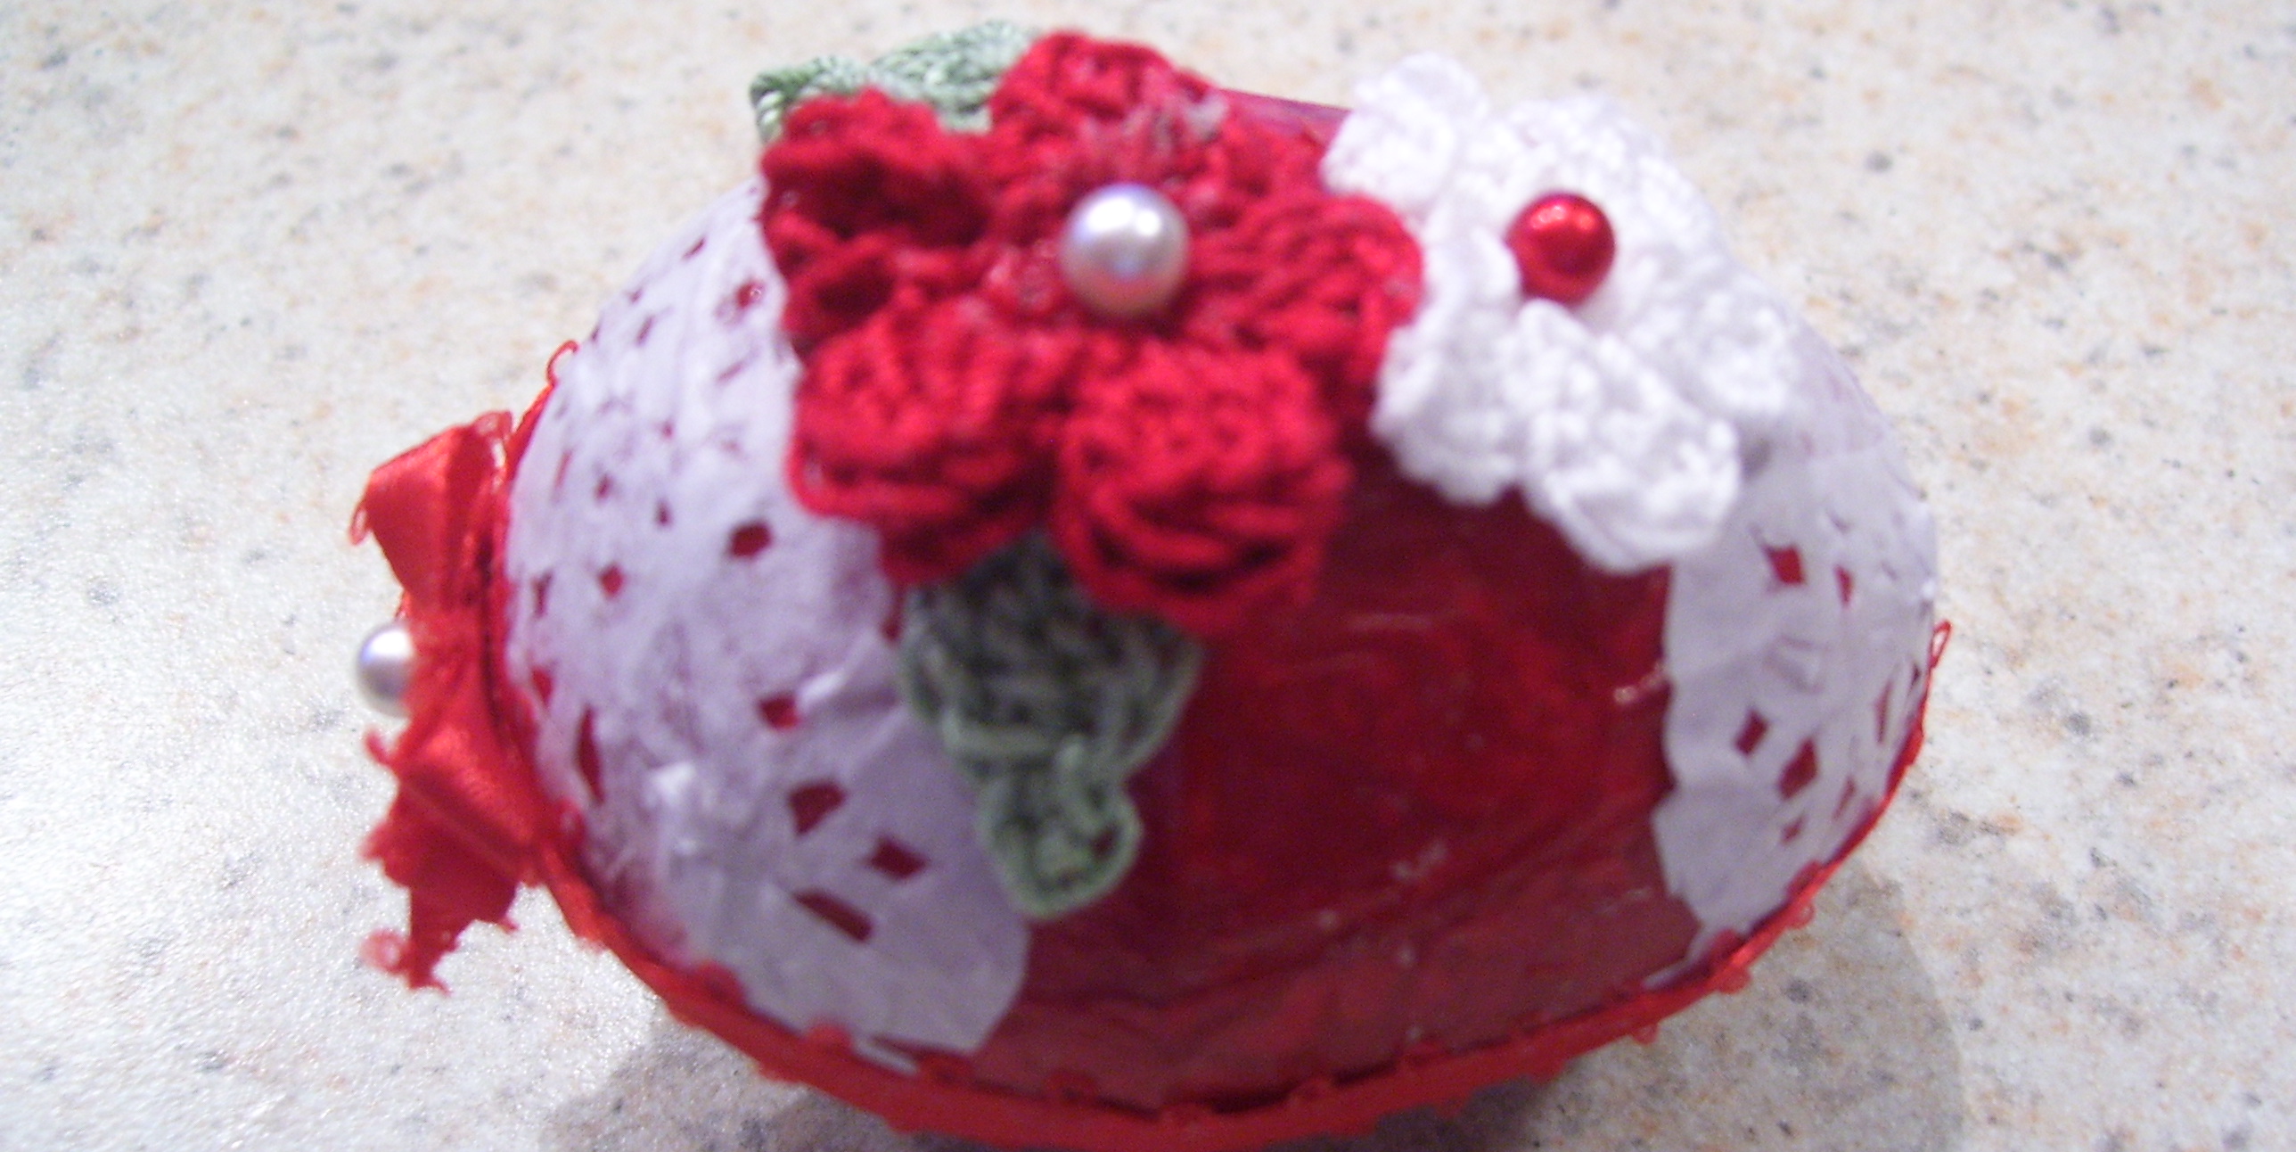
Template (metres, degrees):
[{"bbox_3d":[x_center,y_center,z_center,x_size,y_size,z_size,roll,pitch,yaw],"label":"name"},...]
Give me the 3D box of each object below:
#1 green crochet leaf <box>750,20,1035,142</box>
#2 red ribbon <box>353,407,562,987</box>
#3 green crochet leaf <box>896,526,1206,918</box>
[{"bbox_3d":[-0.013,-0.027,0.140,0.021,0.005,0.014,-15,35,5],"label":"green crochet leaf"},{"bbox_3d":[-0.043,0.007,0.154,0.011,0.012,0.037,0,57,1],"label":"red ribbon"},{"bbox_3d":[-0.005,0.007,0.121,0.015,0.006,0.022,-3,94,6],"label":"green crochet leaf"}]

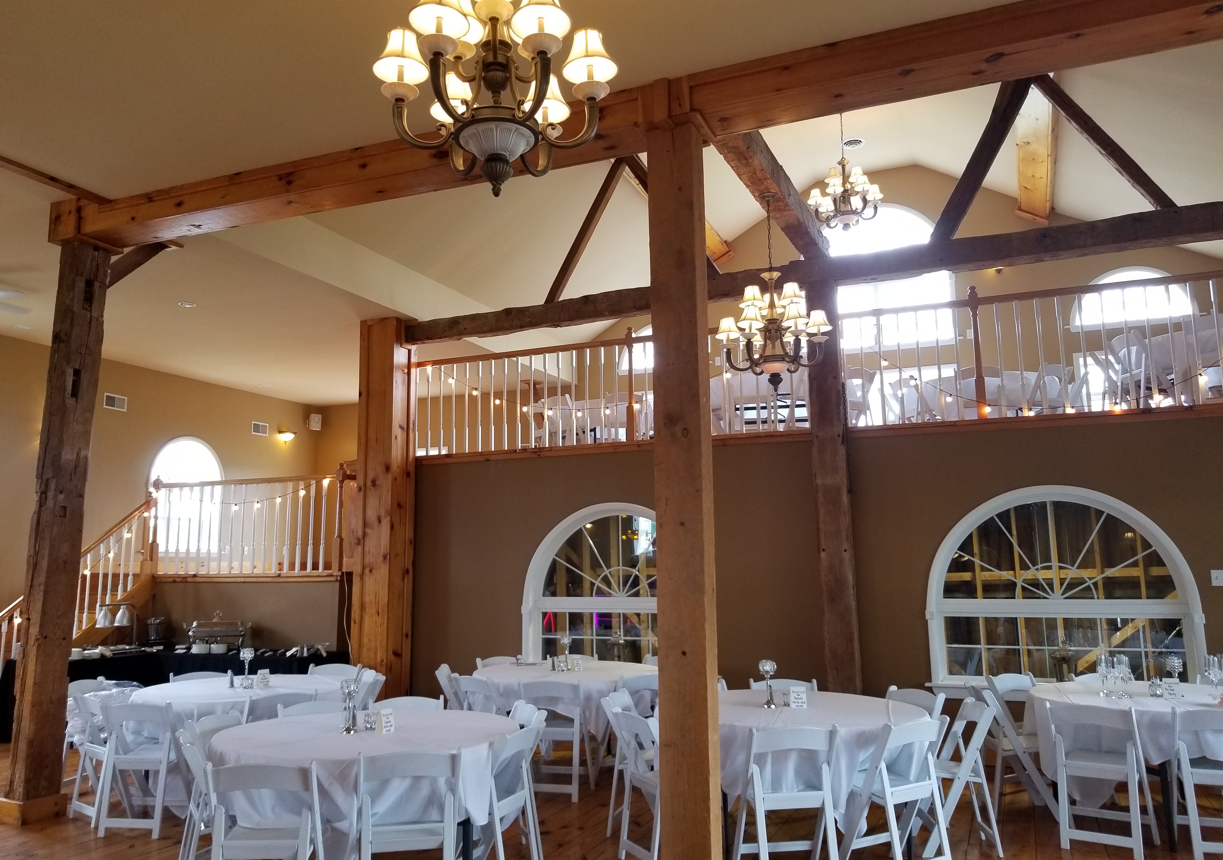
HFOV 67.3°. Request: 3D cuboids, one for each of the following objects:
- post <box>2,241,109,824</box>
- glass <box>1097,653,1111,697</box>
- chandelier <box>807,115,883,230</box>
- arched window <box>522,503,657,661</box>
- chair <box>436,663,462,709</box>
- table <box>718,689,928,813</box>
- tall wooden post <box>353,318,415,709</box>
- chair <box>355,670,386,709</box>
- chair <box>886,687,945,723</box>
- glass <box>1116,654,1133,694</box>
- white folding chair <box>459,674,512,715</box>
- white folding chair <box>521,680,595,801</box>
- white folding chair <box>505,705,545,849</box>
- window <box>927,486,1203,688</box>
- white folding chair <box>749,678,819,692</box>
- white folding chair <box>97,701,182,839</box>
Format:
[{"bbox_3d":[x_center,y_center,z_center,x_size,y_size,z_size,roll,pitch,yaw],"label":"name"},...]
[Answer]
[{"bbox_3d":[-3.807,0.639,6.280,0.270,3.830,0.270,-4,-10,22],"label":"post"},{"bbox_3d":[2.966,1.482,5.562,0.070,0.240,0.070,-1,-9,0],"label":"glass"},{"bbox_3d":[2.408,-2.675,9.530,0.780,1.300,0.780,-4,-10,22],"label":"chandelier"},{"bbox_3d":[0.052,1.510,8.658,2.000,1.620,0.180,-4,-10,22],"label":"arched window"},{"bbox_3d":[-1.170,2.299,7.372,0.450,0.785,0.445,0,-9,-2],"label":"chair"},{"bbox_3d":[1.030,1.961,5.172,1.540,0.765,1.540,-4,-9,22],"label":"table"},{"bbox_3d":[-2.312,0.922,9.388,0.430,4.120,0.420,-4,-9,22],"label":"tall wooden post"},{"bbox_3d":[-2.038,2.255,7.040,0.450,0.785,0.445,5,-11,-32],"label":"chair"},{"bbox_3d":[1.746,2.013,5.625,0.460,0.780,0.445,4,-9,-27],"label":"chair"},{"bbox_3d":[3.160,1.508,5.688,0.075,0.236,0.075,-4,-9,22],"label":"glass"},{"bbox_3d":[-0.903,2.261,6.976,0.470,0.780,0.450,7,-12,-41],"label":"white folding chair"},{"bbox_3d":[-0.379,2.165,6.502,0.445,0.780,0.460,-2,-9,12],"label":"white folding chair"},{"bbox_3d":[-0.619,1.924,5.032,0.450,0.785,0.445,4,-10,-26],"label":"white folding chair"},{"bbox_3d":[3.512,1.257,7.262,2.000,1.620,0.180,-4,-10,22],"label":"window"},{"bbox_3d":[1.172,2.098,6.091,0.450,0.780,0.470,-2,-9,6],"label":"white folding chair"},{"bbox_3d":[-2.872,2.080,5.746,0.445,0.780,0.460,-1,-8,5],"label":"white folding chair"}]

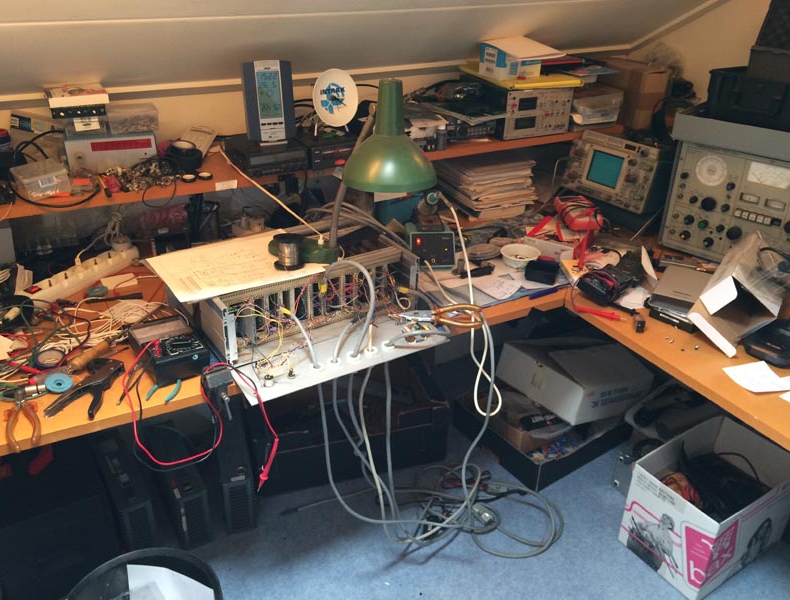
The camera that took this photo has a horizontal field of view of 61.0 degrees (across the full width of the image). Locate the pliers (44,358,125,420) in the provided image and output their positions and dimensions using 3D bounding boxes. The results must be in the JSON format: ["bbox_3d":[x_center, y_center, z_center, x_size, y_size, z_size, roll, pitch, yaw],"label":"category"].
[{"bbox_3d":[-0.572,0.171,1.285,0.100,0.028,0.180,6,29,9],"label":"pliers"}]

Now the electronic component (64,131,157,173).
[{"bbox_3d":[-0.655,-0.366,1.572,0.188,0.075,0.200,-8,28,-15],"label":"electronic component"}]

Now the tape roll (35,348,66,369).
[{"bbox_3d":[-0.665,0.113,1.296,0.053,0.014,0.053,-13,29,-23],"label":"tape roll"}]

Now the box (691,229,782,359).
[{"bbox_3d":[0.818,-0.018,1.561,0.131,0.101,0.290,48,48,7],"label":"box"}]

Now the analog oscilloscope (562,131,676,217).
[{"bbox_3d":[0.810,-0.417,2.145,0.430,0.197,0.295,-7,26,-38],"label":"analog oscilloscope"}]

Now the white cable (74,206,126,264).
[{"bbox_3d":[-0.758,-0.162,1.728,0.140,0.150,0.070,-13,31,-24],"label":"white cable"}]

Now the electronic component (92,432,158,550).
[{"bbox_3d":[-0.782,0.546,1.935,0.078,0.187,0.360,-17,33,-29],"label":"electronic component"}]

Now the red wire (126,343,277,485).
[{"bbox_3d":[-0.403,0.245,1.394,0.270,0.300,0.200,-13,30,-23],"label":"red wire"}]

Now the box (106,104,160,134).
[{"bbox_3d":[-0.721,-0.503,1.849,0.120,0.057,0.100,-10,29,-17],"label":"box"}]

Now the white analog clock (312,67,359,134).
[{"bbox_3d":[-0.143,-0.474,1.593,0.108,0.146,0.075,-13,29,-23],"label":"white analog clock"}]

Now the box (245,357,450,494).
[{"bbox_3d":[-0.180,0.397,2.321,0.615,0.227,0.400,-8,28,-14],"label":"box"}]

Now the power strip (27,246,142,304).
[{"bbox_3d":[-0.736,-0.055,1.594,0.052,0.045,0.315,13,30,24],"label":"power strip"}]

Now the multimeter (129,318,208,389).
[{"bbox_3d":[-0.486,0.108,1.447,0.112,0.060,0.168,-16,31,-28],"label":"multimeter"}]

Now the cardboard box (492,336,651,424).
[{"bbox_3d":[0.583,0.248,2.181,0.358,0.119,0.327,-2,23,-37],"label":"cardboard box"}]

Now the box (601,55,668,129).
[{"bbox_3d":[0.879,-0.762,2.478,0.120,0.208,0.205,-13,30,-23],"label":"box"}]

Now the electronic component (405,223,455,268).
[{"bbox_3d":[0.093,-0.143,1.707,0.107,0.094,0.100,-1,27,-2],"label":"electronic component"}]

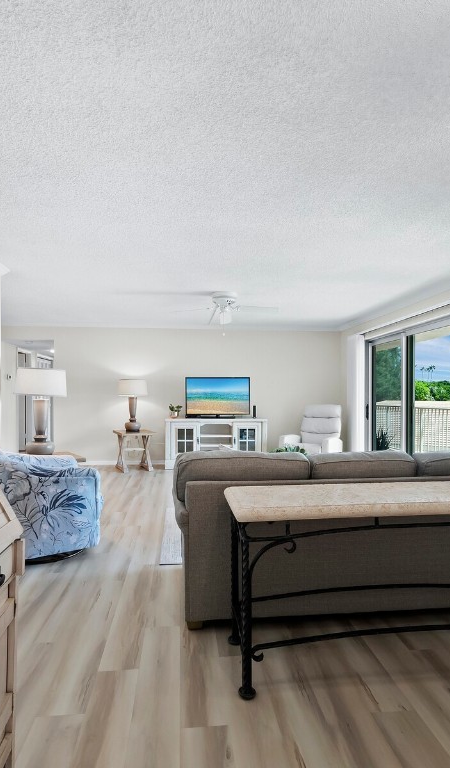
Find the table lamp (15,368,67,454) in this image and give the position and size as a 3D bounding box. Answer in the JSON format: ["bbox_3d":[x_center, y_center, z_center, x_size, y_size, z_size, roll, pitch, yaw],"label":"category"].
[{"bbox_3d":[-1.880,0.278,4.240,0.500,0.870,0.500,0,-1,-6],"label":"table lamp"}]

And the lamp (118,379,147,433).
[{"bbox_3d":[-1.517,0.354,6.820,0.490,0.865,0.490,0,-1,-6],"label":"lamp"}]

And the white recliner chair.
[{"bbox_3d":[1.380,0.866,6.480,0.840,1.060,0.900,-1,-2,34],"label":"white recliner chair"}]

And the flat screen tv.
[{"bbox_3d":[-0.110,0.230,6.740,1.069,0.672,0.180,1,-1,-6],"label":"flat screen tv"}]

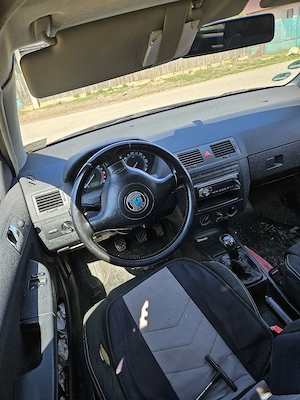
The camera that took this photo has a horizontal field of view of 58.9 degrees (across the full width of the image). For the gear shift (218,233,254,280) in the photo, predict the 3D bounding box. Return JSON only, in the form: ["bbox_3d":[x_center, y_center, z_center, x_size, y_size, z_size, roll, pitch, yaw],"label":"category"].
[{"bbox_3d":[0.311,0.194,0.943,0.065,0.135,0.100,-18,29,-7],"label":"gear shift"}]

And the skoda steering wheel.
[{"bbox_3d":[-0.048,0.010,0.832,0.380,0.380,0.090,-26,8,-6],"label":"skoda steering wheel"}]

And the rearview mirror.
[{"bbox_3d":[0.194,-0.410,0.658,0.235,0.065,0.040,-4,34,9],"label":"rearview mirror"}]

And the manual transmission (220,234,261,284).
[{"bbox_3d":[0.321,0.202,0.940,0.095,0.145,0.135,-18,29,-7],"label":"manual transmission"}]

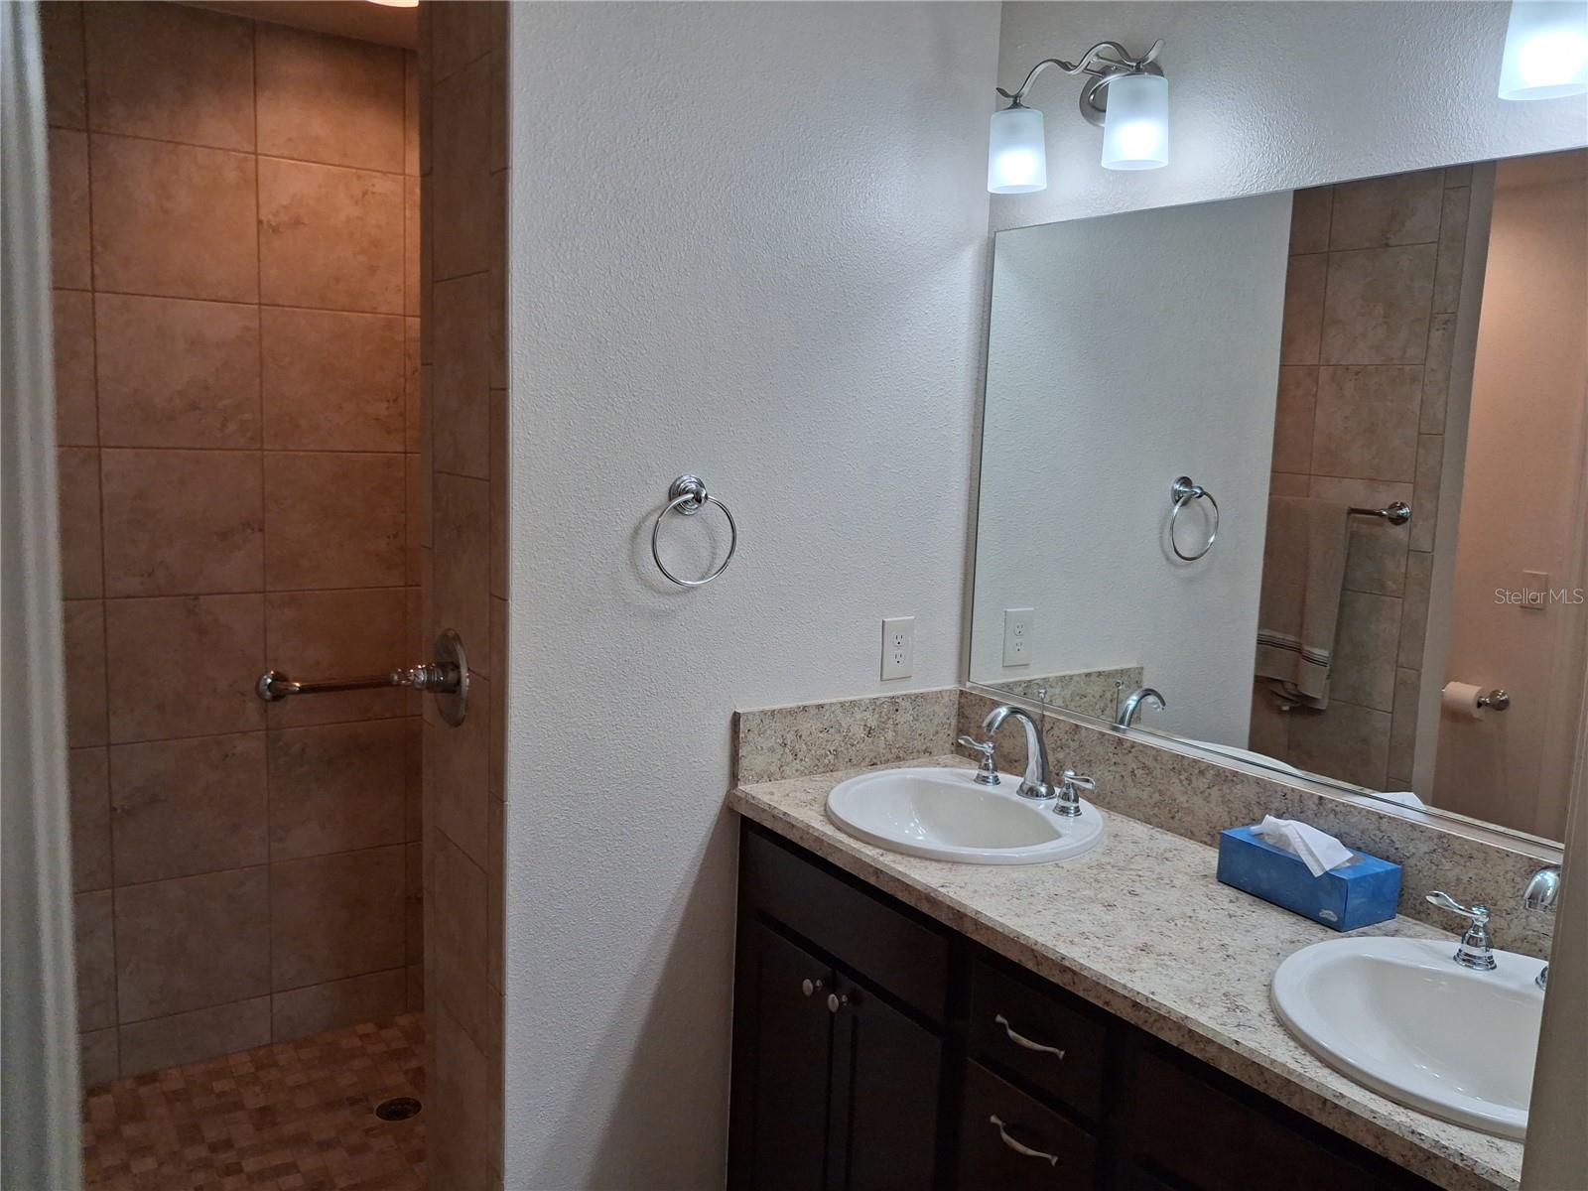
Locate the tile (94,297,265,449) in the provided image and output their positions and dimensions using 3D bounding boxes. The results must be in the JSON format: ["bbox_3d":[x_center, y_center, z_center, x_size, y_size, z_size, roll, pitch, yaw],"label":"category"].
[{"bbox_3d":[-1.385,-0.498,2.800,0.334,0.334,0.010,-3,9,-34],"label":"tile"}]

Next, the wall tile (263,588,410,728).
[{"bbox_3d":[-1.127,0.153,3.063,0.332,0.332,0.010,-3,9,-34],"label":"wall tile"}]

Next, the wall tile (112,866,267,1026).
[{"bbox_3d":[-1.432,0.830,2.963,0.332,0.332,0.010,-3,9,-34],"label":"wall tile"}]

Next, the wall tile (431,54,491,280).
[{"bbox_3d":[-0.546,-0.696,2.052,0.010,0.328,0.273,-3,9,-35],"label":"wall tile"}]

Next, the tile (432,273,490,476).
[{"bbox_3d":[-0.559,-0.368,2.097,0.010,0.328,0.273,-3,9,-35],"label":"tile"}]

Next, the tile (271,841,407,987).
[{"bbox_3d":[-1.154,0.816,3.151,0.332,0.332,0.010,-3,9,-34],"label":"tile"}]

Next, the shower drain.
[{"bbox_3d":[-0.906,1.182,2.839,0.108,0.010,0.108,2,7,0],"label":"shower drain"}]

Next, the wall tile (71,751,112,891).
[{"bbox_3d":[-1.696,0.512,2.733,0.332,0.332,0.010,-3,9,-34],"label":"wall tile"}]

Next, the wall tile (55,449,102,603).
[{"bbox_3d":[-1.664,-0.151,2.666,0.300,0.334,0.010,-3,9,-34],"label":"wall tile"}]

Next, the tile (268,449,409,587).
[{"bbox_3d":[-1.102,-0.177,2.982,0.328,0.328,0.010,-3,9,-35],"label":"tile"}]

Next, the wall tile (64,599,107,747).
[{"bbox_3d":[-1.677,0.182,2.712,0.300,0.334,0.010,-3,9,-34],"label":"wall tile"}]

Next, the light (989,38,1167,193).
[{"bbox_3d":[0.499,-0.807,2.119,0.165,0.205,0.375,-3,9,-35],"label":"light"}]

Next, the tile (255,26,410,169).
[{"bbox_3d":[-1.080,-1.157,2.900,0.334,0.289,0.010,-3,9,-34],"label":"tile"}]

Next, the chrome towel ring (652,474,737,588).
[{"bbox_3d":[-0.177,-0.110,2.123,0.165,0.189,0.065,-3,9,-34],"label":"chrome towel ring"}]

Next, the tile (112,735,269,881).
[{"bbox_3d":[-1.426,0.501,2.937,0.334,0.334,0.010,-3,9,-34],"label":"tile"}]

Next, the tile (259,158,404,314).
[{"bbox_3d":[-1.088,-0.843,2.932,0.332,0.332,0.010,-3,9,-34],"label":"tile"}]

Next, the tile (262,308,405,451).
[{"bbox_3d":[-1.089,-0.505,2.938,0.328,0.328,0.010,-3,9,-35],"label":"tile"}]

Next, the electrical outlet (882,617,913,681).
[{"bbox_3d":[0.208,0.107,2.448,0.080,0.121,0.008,-3,9,-35],"label":"electrical outlet"}]

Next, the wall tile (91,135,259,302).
[{"bbox_3d":[-1.348,-0.818,2.705,0.328,0.328,0.010,-3,9,-35],"label":"wall tile"}]

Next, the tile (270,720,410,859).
[{"bbox_3d":[-1.141,0.484,3.107,0.332,0.332,0.010,-3,9,-34],"label":"tile"}]

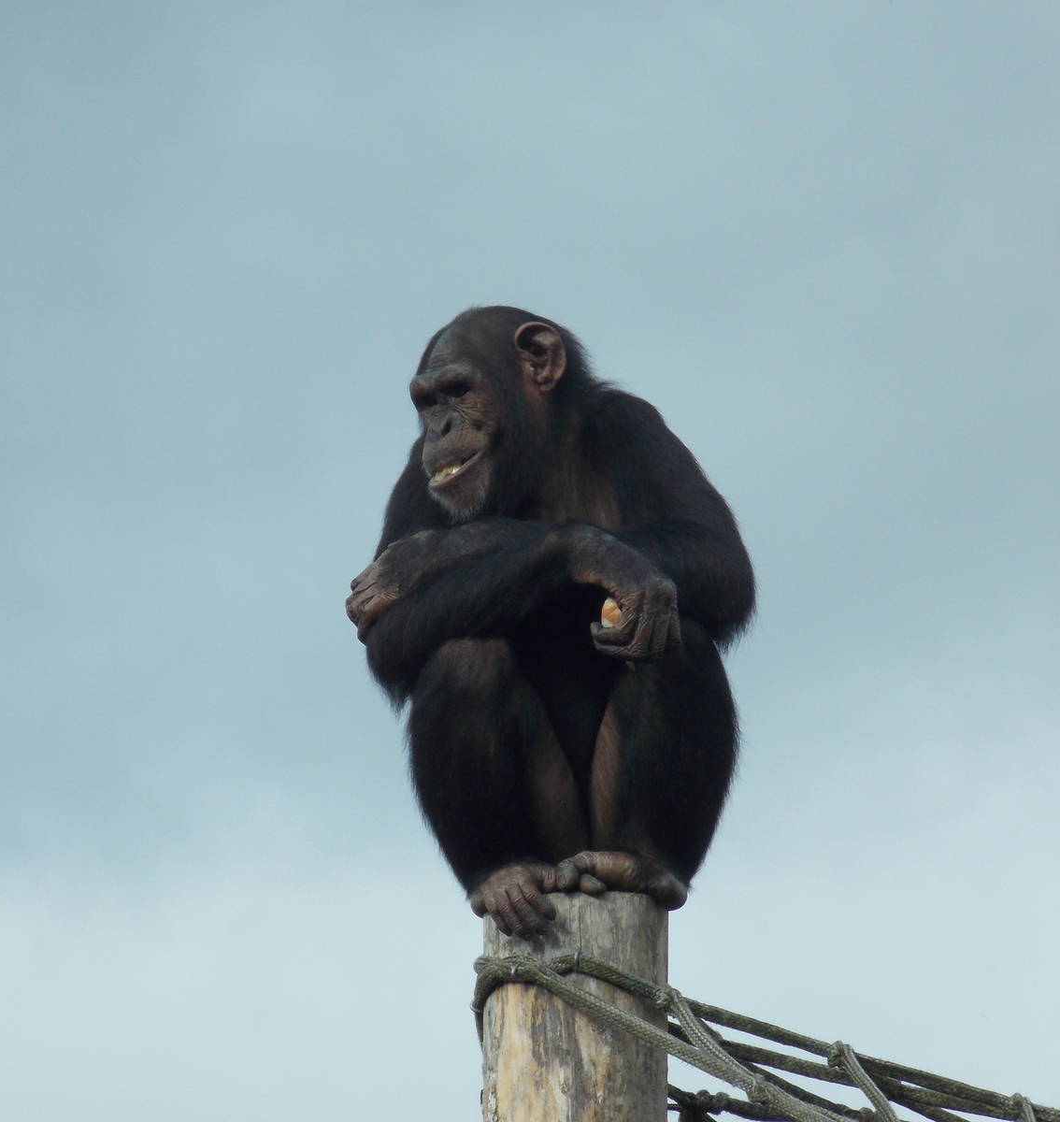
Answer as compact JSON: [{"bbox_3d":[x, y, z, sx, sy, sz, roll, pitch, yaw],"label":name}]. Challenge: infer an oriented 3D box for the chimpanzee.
[{"bbox_3d":[0.026,0.071,12.000,0.460,0.730,0.490,-4,-13,18],"label":"chimpanzee"}]

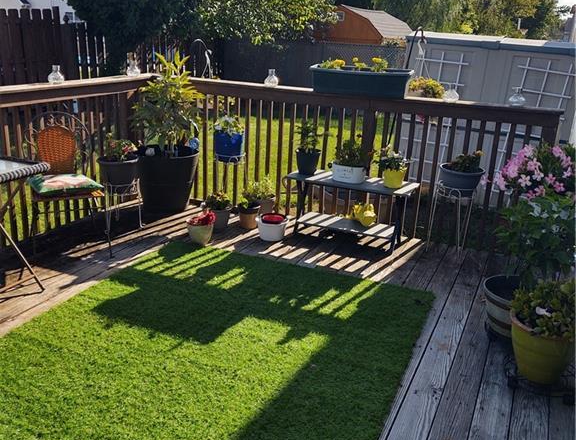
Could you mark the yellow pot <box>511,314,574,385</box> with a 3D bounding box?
[{"bbox_3d":[1.134,0.572,2.671,0.312,0.268,0.312,3,18,-1],"label":"yellow pot"}]

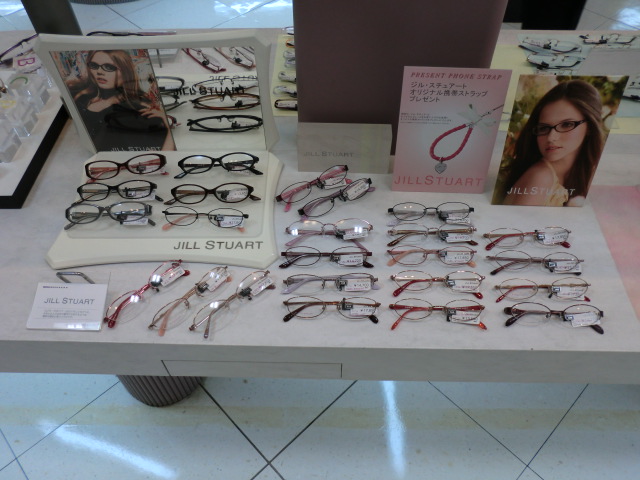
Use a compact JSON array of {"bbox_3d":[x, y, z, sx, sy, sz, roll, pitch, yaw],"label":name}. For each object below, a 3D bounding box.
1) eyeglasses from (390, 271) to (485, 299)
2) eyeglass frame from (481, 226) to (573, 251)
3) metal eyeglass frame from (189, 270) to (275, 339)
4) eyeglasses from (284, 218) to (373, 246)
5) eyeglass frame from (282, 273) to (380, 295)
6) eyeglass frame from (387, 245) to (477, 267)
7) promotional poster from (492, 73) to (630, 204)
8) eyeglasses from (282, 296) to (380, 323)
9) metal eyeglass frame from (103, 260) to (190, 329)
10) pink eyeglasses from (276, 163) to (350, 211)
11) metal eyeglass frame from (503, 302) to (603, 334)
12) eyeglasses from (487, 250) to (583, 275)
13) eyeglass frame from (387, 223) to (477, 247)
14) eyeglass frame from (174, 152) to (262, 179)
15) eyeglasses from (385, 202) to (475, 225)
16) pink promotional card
[{"bbox_3d":[0.165,0.064,0.707,0.131,0.033,0.043,0,81,1],"label":"eyeglasses"},{"bbox_3d":[0.310,-0.001,0.757,0.133,0.033,0.037,-3,81,-1],"label":"eyeglass frame"},{"bbox_3d":[-0.119,0.086,0.688,0.136,0.026,0.034,-36,80,-25],"label":"metal eyeglass frame"},{"bbox_3d":[0.014,-0.008,0.765,0.133,0.026,0.047,-2,73,-1],"label":"eyeglasses"},{"bbox_3d":[0.016,0.063,0.707,0.138,0.033,0.035,-1,81,0],"label":"eyeglass frame"},{"bbox_3d":[0.166,0.025,0.734,0.132,0.026,0.034,0,73,1],"label":"eyeglass frame"},{"bbox_3d":[0.353,-0.143,0.754,0.147,0.211,0.010,1,35,2],"label":"promotional poster"},{"bbox_3d":[0.017,0.095,0.678,0.133,0.026,0.034,1,73,1],"label":"eyeglasses"},{"bbox_3d":[-0.243,0.076,0.701,0.131,0.033,0.035,-41,92,-28],"label":"metal eyeglass frame"},{"bbox_3d":[-0.009,-0.087,0.813,0.135,0.029,0.032,-26,85,-19],"label":"pink eyeglasses"},{"bbox_3d":[0.313,0.104,0.667,0.132,0.026,0.037,2,73,2],"label":"metal eyeglass frame"},{"bbox_3d":[0.313,0.036,0.724,0.139,0.026,0.037,2,73,3],"label":"eyeglasses"},{"bbox_3d":[0.171,-0.006,0.763,0.136,0.033,0.037,-1,81,0],"label":"eyeglass frame"},{"bbox_3d":[-0.172,-0.129,0.851,0.142,0.026,0.042,-3,73,-1],"label":"eyeglass frame"},{"bbox_3d":[0.174,-0.038,0.790,0.135,0.033,0.040,0,81,1],"label":"eyeglasses"},{"bbox_3d":[0.195,-0.163,0.773,0.150,0.208,0.010,2,38,3],"label":"pink promotional card"}]

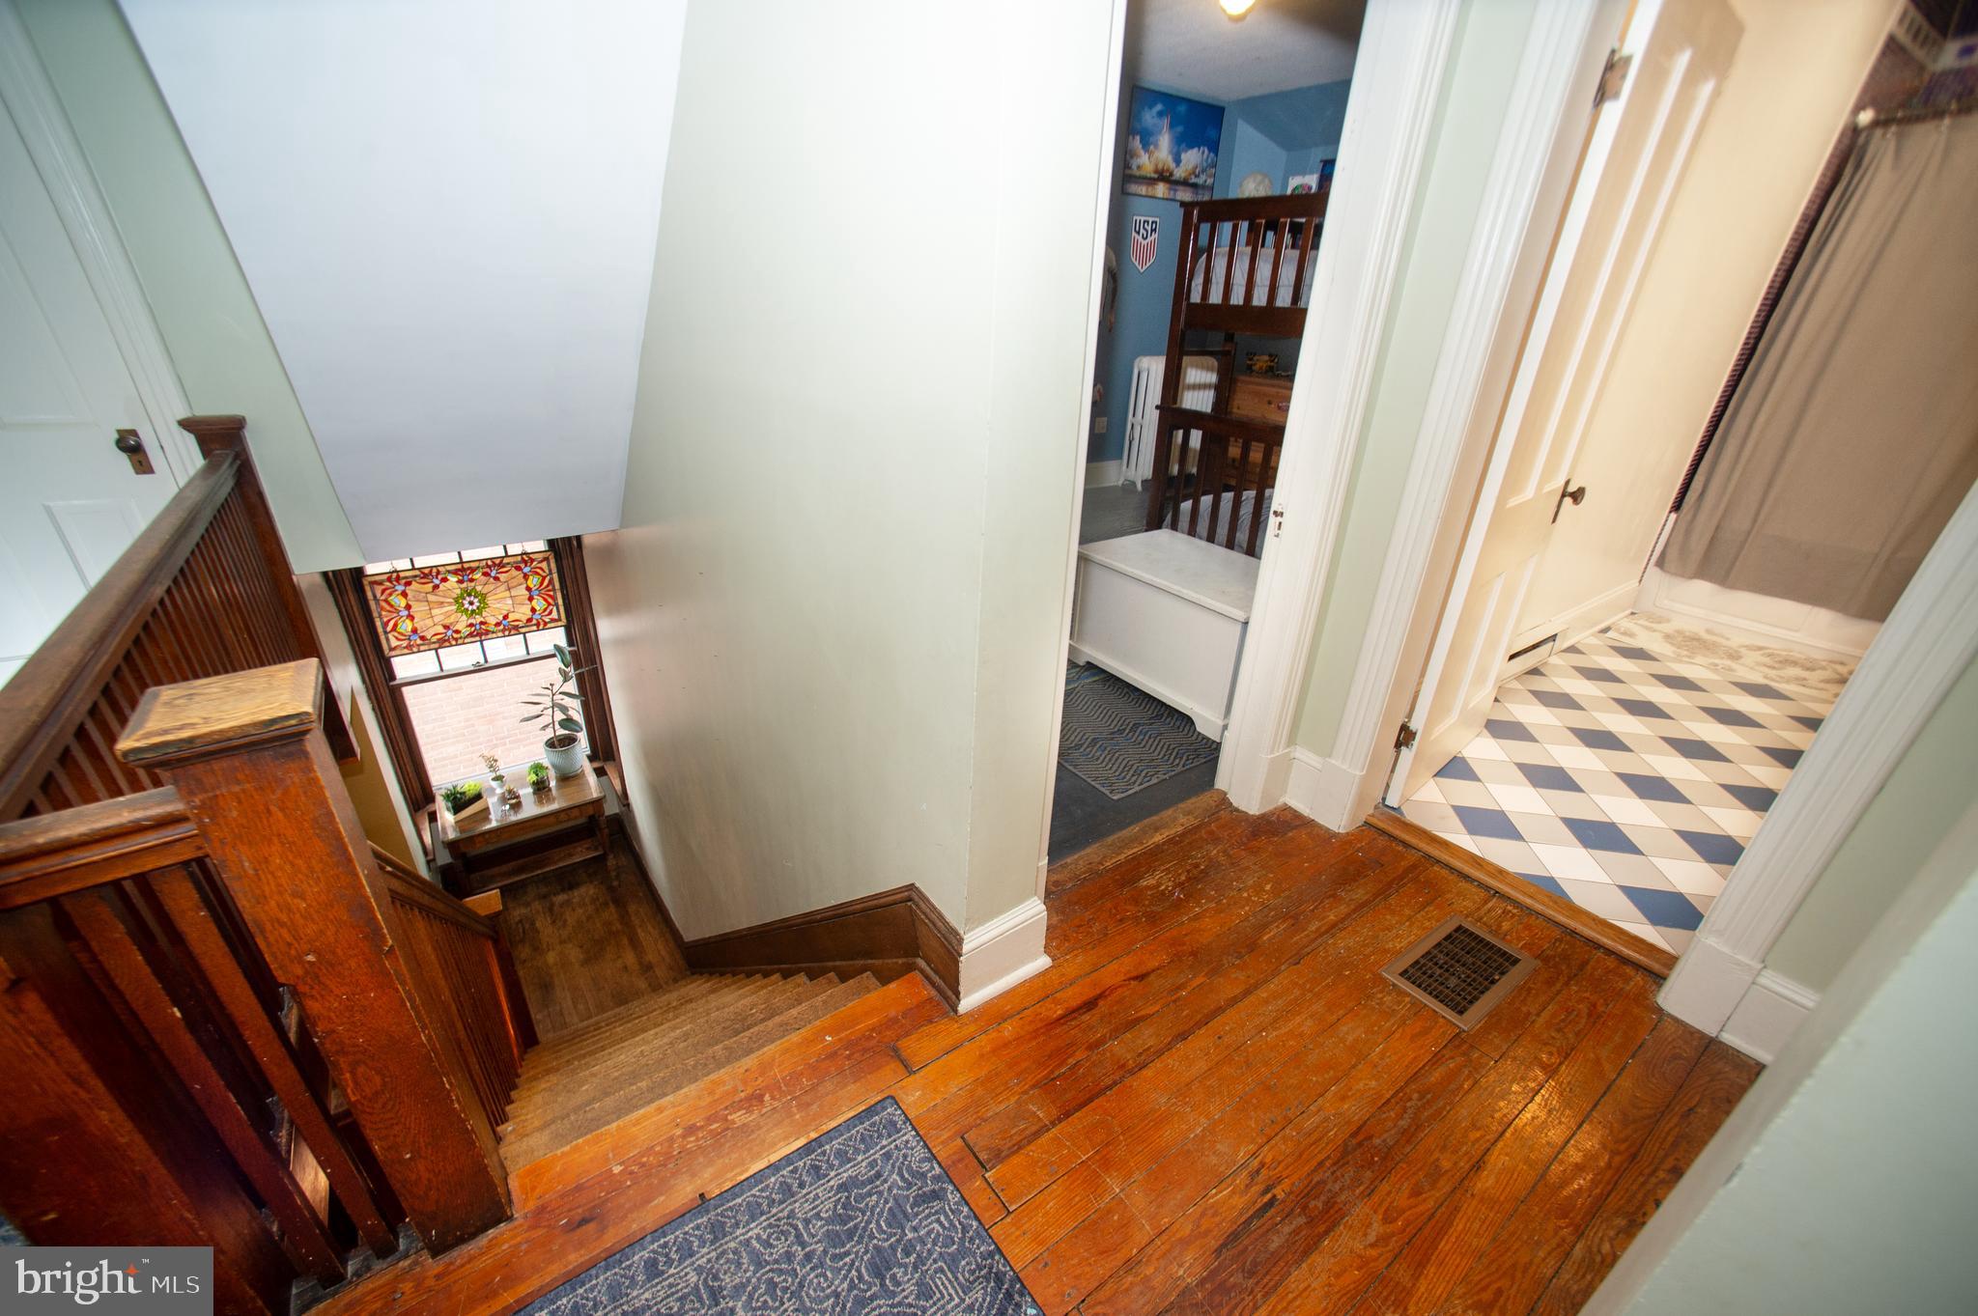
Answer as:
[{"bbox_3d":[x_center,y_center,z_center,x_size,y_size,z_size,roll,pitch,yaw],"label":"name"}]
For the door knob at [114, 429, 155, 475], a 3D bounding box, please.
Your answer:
[{"bbox_3d":[-2.669,-0.645,2.403,0.055,0.145,0.065,-15,31,-32],"label":"door knob"}]

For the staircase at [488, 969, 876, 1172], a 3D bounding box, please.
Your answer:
[{"bbox_3d":[-1.348,1.510,3.091,0.860,2.360,2.660,-17,32,-34],"label":"staircase"}]

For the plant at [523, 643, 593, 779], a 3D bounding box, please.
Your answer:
[{"bbox_3d":[-2.981,0.375,5.307,0.400,0.960,0.340,-15,31,-32],"label":"plant"}]

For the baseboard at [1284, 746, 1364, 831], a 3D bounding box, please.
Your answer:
[{"bbox_3d":[1.023,0.398,2.345,0.045,0.215,0.200,-17,32,-34],"label":"baseboard"}]

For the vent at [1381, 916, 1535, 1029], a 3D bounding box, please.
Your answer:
[{"bbox_3d":[1.150,0.749,1.868,0.360,0.012,0.197,-15,31,-32],"label":"vent"}]

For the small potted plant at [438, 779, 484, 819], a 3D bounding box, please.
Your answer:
[{"bbox_3d":[-3.431,0.934,5.035,0.150,0.160,0.210,18,30,29],"label":"small potted plant"}]

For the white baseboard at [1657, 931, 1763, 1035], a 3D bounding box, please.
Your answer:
[{"bbox_3d":[1.606,0.726,1.713,0.032,0.217,0.113,-17,32,-34],"label":"white baseboard"}]

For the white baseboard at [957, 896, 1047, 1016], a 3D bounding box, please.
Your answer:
[{"bbox_3d":[0.036,0.663,1.735,0.258,0.200,0.036,-15,31,-32],"label":"white baseboard"}]

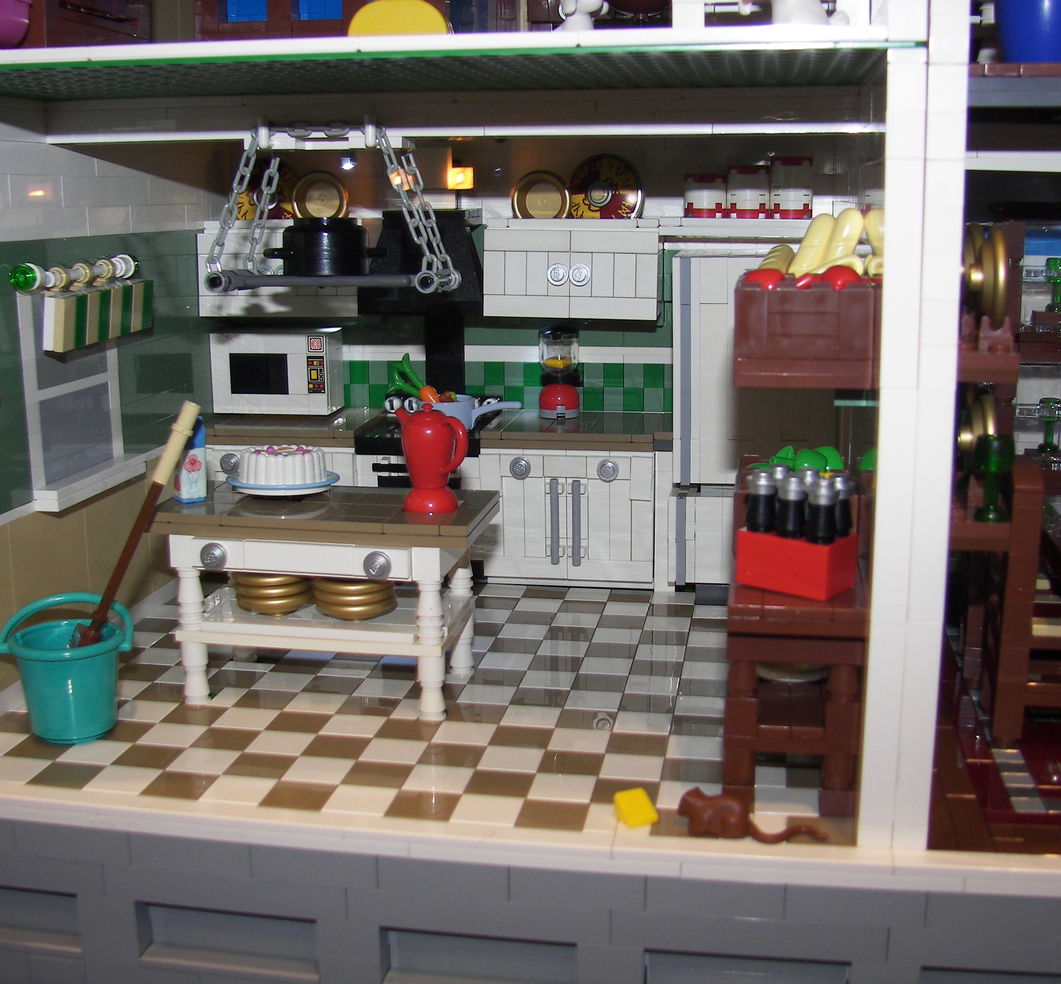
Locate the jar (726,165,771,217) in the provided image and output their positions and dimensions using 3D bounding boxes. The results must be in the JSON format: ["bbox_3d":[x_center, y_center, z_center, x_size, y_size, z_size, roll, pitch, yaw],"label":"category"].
[{"bbox_3d":[0.080,-0.111,0.503,0.016,0.019,0.016,2,12,10],"label":"jar"}]

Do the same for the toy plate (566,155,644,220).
[{"bbox_3d":[0.029,-0.115,0.526,0.031,0.031,0.007,5,13,24],"label":"toy plate"}]

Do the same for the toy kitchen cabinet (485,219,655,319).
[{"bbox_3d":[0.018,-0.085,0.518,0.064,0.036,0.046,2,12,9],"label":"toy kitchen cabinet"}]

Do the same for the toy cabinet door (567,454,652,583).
[{"bbox_3d":[0.030,0.010,0.513,0.032,0.048,0.009,2,12,9],"label":"toy cabinet door"}]

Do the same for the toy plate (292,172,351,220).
[{"bbox_3d":[-0.085,-0.119,0.556,0.024,0.024,0.005,2,4,9],"label":"toy plate"}]

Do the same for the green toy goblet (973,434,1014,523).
[{"bbox_3d":[0.105,-0.003,0.310,0.010,0.020,0.010,2,12,9],"label":"green toy goblet"}]

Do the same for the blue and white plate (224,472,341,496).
[{"bbox_3d":[-0.074,-0.003,0.413,0.034,0.004,0.034,0,12,0],"label":"blue and white plate"}]

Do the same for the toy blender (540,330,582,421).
[{"bbox_3d":[0.011,-0.047,0.530,0.016,0.035,0.016,2,12,9],"label":"toy blender"}]

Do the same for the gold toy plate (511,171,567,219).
[{"bbox_3d":[0.005,-0.113,0.530,0.023,0.023,0.005,2,12,9],"label":"gold toy plate"}]

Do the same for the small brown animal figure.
[{"bbox_3d":[0.050,0.072,0.308,0.035,0.011,0.011,2,12,10],"label":"small brown animal figure"}]

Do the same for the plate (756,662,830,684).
[{"bbox_3d":[0.064,0.044,0.341,0.024,0.005,0.024,2,12,10],"label":"plate"}]

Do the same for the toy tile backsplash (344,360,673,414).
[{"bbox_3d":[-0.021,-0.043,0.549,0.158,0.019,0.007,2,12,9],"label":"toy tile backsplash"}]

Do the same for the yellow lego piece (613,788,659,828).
[{"bbox_3d":[0.025,0.074,0.322,0.008,0.006,0.008,-6,13,-25],"label":"yellow lego piece"}]

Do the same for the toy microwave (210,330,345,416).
[{"bbox_3d":[-0.100,-0.048,0.546,0.048,0.032,0.027,2,12,9],"label":"toy microwave"}]

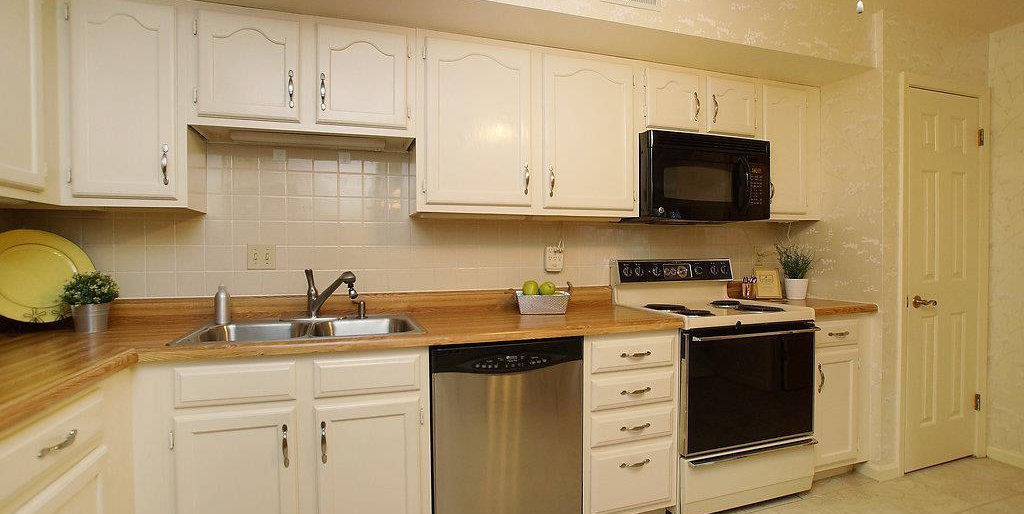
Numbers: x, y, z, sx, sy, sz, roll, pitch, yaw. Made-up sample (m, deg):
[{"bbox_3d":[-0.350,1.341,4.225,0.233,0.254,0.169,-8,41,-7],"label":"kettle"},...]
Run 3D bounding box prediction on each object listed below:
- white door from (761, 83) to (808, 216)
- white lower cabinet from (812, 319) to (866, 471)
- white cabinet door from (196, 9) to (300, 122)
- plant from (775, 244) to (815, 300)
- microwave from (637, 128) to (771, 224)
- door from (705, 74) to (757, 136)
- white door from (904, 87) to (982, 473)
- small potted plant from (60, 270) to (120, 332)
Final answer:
[{"bbox_3d":[1.504,-0.579,2.512,0.314,0.685,0.022,-1,1,-18],"label":"white door"},{"bbox_3d":[1.554,0.680,2.553,0.415,0.765,0.615,-1,1,-18],"label":"white lower cabinet"},{"bbox_3d":[-0.998,-0.721,1.742,0.343,0.389,0.025,-1,1,-18],"label":"white cabinet door"},{"bbox_3d":[1.641,0.086,2.632,0.180,0.310,0.180,-1,1,-18],"label":"plant"},{"bbox_3d":[0.952,-0.401,2.448,0.755,0.420,0.400,-1,1,-18],"label":"microwave"},{"bbox_3d":[1.164,-0.795,2.426,0.314,0.288,0.025,-1,1,-18],"label":"door"},{"bbox_3d":[2.331,0.124,2.493,0.600,2.032,0.045,-1,1,-18],"label":"white door"},{"bbox_3d":[-1.593,0.168,1.716,0.180,0.225,0.180,-1,1,-18],"label":"small potted plant"}]

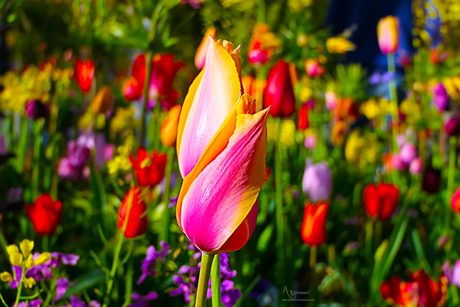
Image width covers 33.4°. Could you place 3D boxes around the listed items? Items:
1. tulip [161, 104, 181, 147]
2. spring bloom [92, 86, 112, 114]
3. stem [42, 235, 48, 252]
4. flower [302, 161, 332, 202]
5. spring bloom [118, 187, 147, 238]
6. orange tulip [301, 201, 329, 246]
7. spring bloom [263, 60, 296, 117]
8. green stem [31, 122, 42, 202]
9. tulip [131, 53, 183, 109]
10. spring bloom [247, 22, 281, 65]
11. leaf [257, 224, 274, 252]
[{"bbox_3d":[-0.093,-0.044,1.220,0.033,0.064,0.033,8,10,0],"label":"tulip"},{"bbox_3d":[-0.258,-0.107,1.550,0.034,0.053,0.034,12,10,0],"label":"spring bloom"},{"bbox_3d":[-0.269,0.131,1.120,0.008,0.026,0.008,0,8,0],"label":"stem"},{"bbox_3d":[0.129,0.042,1.130,0.043,0.058,0.043,0,10,0],"label":"flower"},{"bbox_3d":[-0.126,0.077,1.000,0.038,0.065,0.038,5,10,0],"label":"spring bloom"},{"bbox_3d":[0.121,0.100,1.100,0.038,0.065,0.038,5,8,0],"label":"orange tulip"},{"bbox_3d":[0.070,-0.091,1.080,0.047,0.080,0.047,0,8,0],"label":"spring bloom"},{"bbox_3d":[-0.366,0.013,1.450,0.016,0.150,0.015,0,8,0],"label":"green stem"},{"bbox_3d":[-0.110,-0.109,1.150,0.078,0.083,0.070,0,8,0],"label":"tulip"},{"bbox_3d":[0.068,-0.222,1.550,0.065,0.083,0.065,0,10,0],"label":"spring bloom"},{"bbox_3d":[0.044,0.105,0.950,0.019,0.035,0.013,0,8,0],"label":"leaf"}]

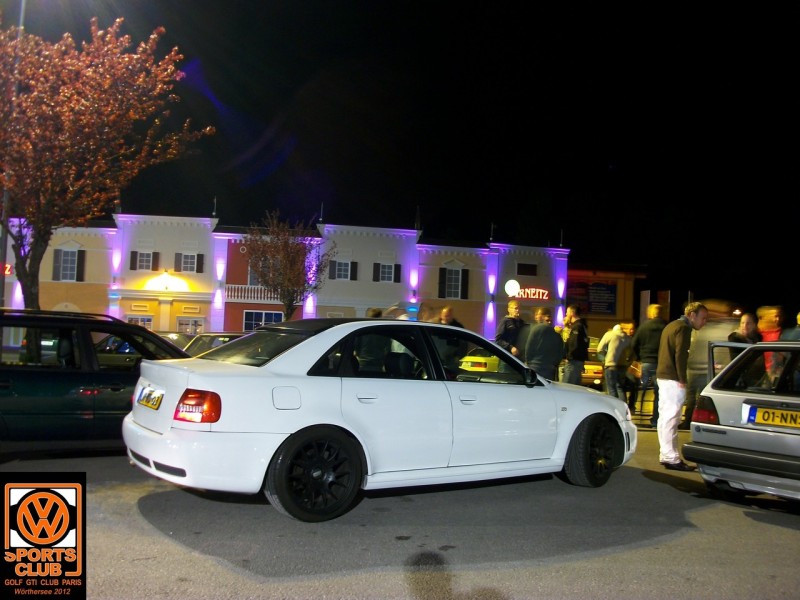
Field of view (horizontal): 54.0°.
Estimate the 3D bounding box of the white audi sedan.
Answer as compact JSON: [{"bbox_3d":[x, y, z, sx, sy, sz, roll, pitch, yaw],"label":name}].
[{"bbox_3d":[0.098,0.853,6.668,4.480,1.380,1.760,3,-2,-31],"label":"white audi sedan"}]

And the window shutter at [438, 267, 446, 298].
[{"bbox_3d":[2.266,-0.890,41.898,0.400,1.610,0.060,2,-2,-5],"label":"window shutter"}]

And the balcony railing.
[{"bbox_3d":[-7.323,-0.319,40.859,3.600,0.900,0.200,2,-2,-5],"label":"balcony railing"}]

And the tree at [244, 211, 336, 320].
[{"bbox_3d":[-3.975,-0.308,27.918,3.300,5.700,3.300,2,-2,-5],"label":"tree"}]

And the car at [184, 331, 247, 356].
[{"bbox_3d":[-3.300,1.380,16.300,1.700,1.400,4.250,1,-2,37],"label":"car"}]

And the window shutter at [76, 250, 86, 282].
[{"bbox_3d":[-16.323,-1.717,40.272,0.400,1.610,0.060,2,-2,-5],"label":"window shutter"}]

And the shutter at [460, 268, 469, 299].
[{"bbox_3d":[3.464,-0.845,42.003,0.400,1.610,0.060,2,-2,-5],"label":"shutter"}]

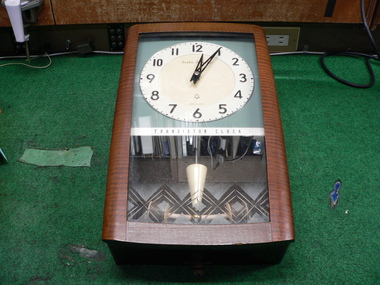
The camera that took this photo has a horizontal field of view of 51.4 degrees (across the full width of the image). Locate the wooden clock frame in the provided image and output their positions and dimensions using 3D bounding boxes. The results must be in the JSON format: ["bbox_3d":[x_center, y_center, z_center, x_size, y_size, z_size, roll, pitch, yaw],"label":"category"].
[{"bbox_3d":[0.013,-0.027,0.740,0.281,0.099,0.497,0,52,0],"label":"wooden clock frame"}]

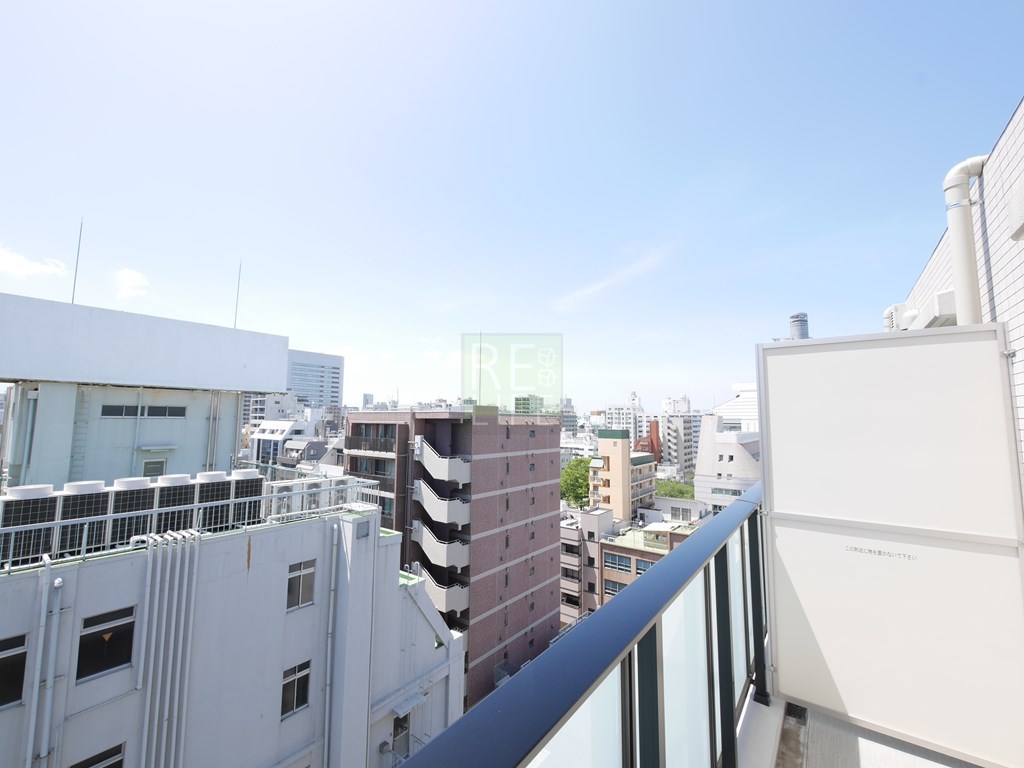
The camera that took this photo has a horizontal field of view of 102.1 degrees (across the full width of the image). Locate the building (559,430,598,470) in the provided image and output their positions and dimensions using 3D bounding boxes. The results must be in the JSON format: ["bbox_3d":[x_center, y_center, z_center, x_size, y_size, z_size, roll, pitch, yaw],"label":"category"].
[{"bbox_3d":[35.425,36.468,223.822,25.000,20.500,14.000,-4,-7,41],"label":"building"}]

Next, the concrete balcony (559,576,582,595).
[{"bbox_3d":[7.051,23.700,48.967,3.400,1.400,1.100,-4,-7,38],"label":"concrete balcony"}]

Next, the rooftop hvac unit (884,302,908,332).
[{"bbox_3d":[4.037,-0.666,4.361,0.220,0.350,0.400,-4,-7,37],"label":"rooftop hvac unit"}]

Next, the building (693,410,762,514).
[{"bbox_3d":[44.452,20.203,81.927,14.000,27.000,14.000,-4,-7,38],"label":"building"}]

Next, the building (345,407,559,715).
[{"bbox_3d":[-4.959,14.232,36.291,12.000,24.000,15.100,-4,-7,40],"label":"building"}]

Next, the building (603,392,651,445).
[{"bbox_3d":[71.055,31.054,263.874,17.000,40.000,14.000,-4,-7,38],"label":"building"}]

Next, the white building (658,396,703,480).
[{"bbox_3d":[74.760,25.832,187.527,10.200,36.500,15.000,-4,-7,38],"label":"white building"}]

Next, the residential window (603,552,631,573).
[{"bbox_3d":[11.526,19.445,45.219,3.150,1.650,0.150,-4,-7,38],"label":"residential window"}]

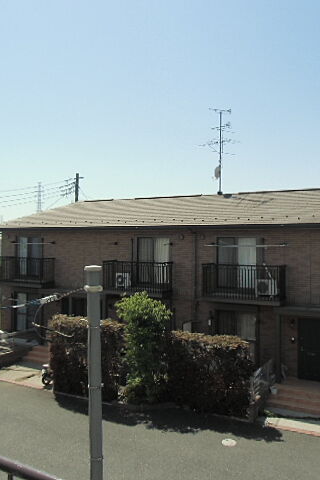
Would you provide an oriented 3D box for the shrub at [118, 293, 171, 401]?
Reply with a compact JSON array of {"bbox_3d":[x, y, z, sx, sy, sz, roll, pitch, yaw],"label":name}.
[{"bbox_3d":[-0.570,3.580,15.550,1.700,3.600,1.500,0,0,25],"label":"shrub"}]

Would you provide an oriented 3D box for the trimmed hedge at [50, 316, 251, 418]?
[{"bbox_3d":[-0.480,4.100,15.200,7.150,2.450,1.200,0,0,25],"label":"trimmed hedge"}]

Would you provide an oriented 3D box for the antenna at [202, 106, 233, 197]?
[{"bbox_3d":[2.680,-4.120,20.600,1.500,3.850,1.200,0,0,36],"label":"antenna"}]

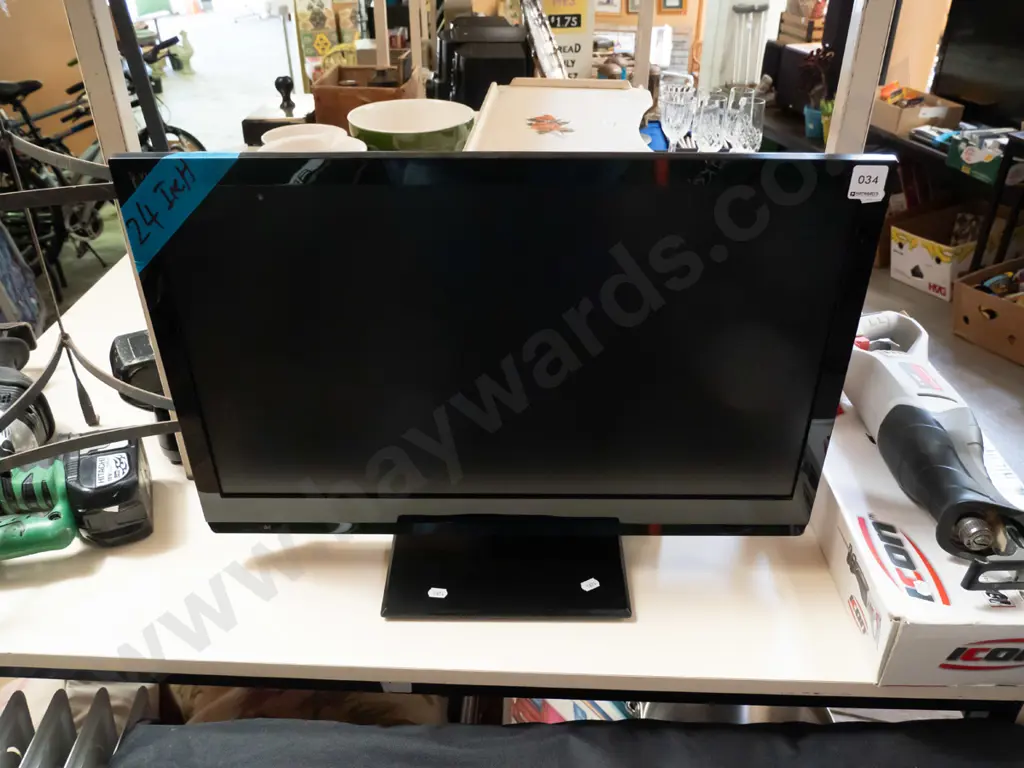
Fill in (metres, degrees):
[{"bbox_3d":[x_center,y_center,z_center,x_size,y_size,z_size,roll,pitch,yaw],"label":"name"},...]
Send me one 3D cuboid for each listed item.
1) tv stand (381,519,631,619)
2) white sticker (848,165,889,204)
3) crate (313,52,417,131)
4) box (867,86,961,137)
[{"bbox_3d":[-0.004,0.147,0.810,0.228,0.055,0.165,0,32,1],"label":"tv stand"},{"bbox_3d":[0.260,-0.145,0.604,0.026,0.029,0.001,0,32,1],"label":"white sticker"},{"bbox_3d":[-0.357,-0.708,2.095,0.210,0.134,0.251,2,32,3],"label":"crate"},{"bbox_3d":[1.769,-1.253,3.787,0.288,0.114,0.438,-6,31,-9],"label":"box"}]

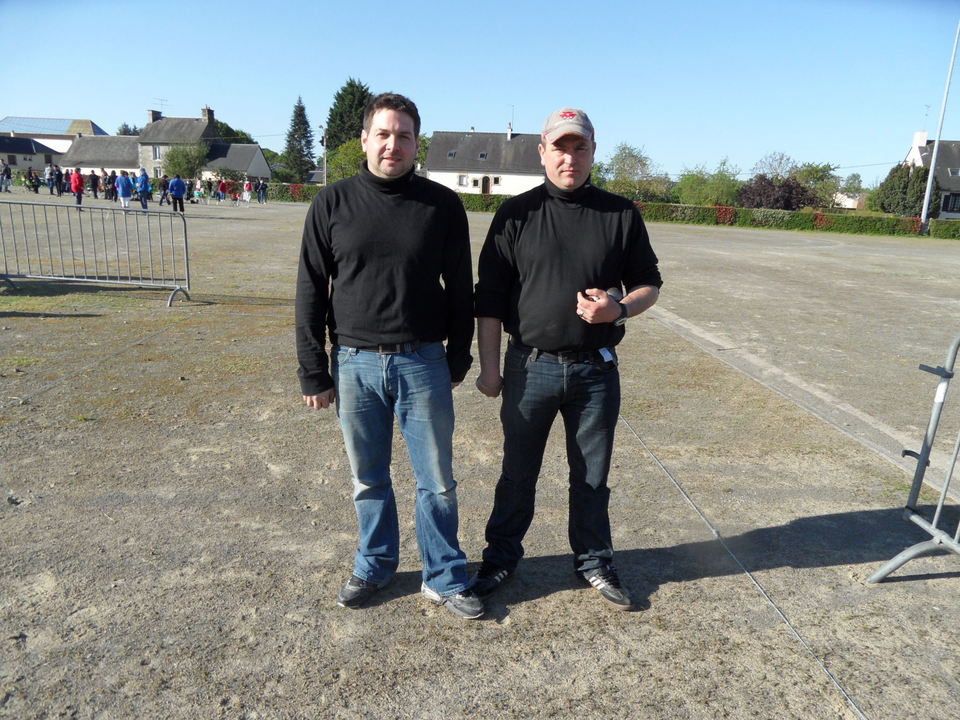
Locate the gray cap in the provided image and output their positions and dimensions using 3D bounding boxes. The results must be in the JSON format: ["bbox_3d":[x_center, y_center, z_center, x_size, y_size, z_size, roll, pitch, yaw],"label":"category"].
[{"bbox_3d":[0.280,-0.752,2.130,0.178,0.135,0.260,4,14,6],"label":"gray cap"}]

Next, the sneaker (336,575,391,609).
[{"bbox_3d":[-0.406,0.829,2.539,0.108,0.105,0.290,10,16,29],"label":"sneaker"}]

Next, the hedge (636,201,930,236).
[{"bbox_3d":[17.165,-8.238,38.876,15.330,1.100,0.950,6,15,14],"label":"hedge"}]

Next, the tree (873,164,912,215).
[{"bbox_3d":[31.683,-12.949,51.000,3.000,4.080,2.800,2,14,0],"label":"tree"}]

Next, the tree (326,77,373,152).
[{"bbox_3d":[-12.592,-21.457,64.826,5.472,11.467,5.472,2,14,0],"label":"tree"}]

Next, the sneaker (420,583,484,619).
[{"bbox_3d":[-0.112,0.852,2.496,0.290,0.105,0.108,16,20,42],"label":"sneaker"}]

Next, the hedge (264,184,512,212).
[{"bbox_3d":[-6.742,-11.029,45.683,18.473,1.200,0.900,7,15,18],"label":"hedge"}]

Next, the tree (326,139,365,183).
[{"bbox_3d":[-12.842,-18.652,65.000,4.600,5.770,4.300,2,14,0],"label":"tree"}]

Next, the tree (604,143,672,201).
[{"bbox_3d":[10.752,-12.198,45.291,4.800,4.945,4.800,2,14,0],"label":"tree"}]

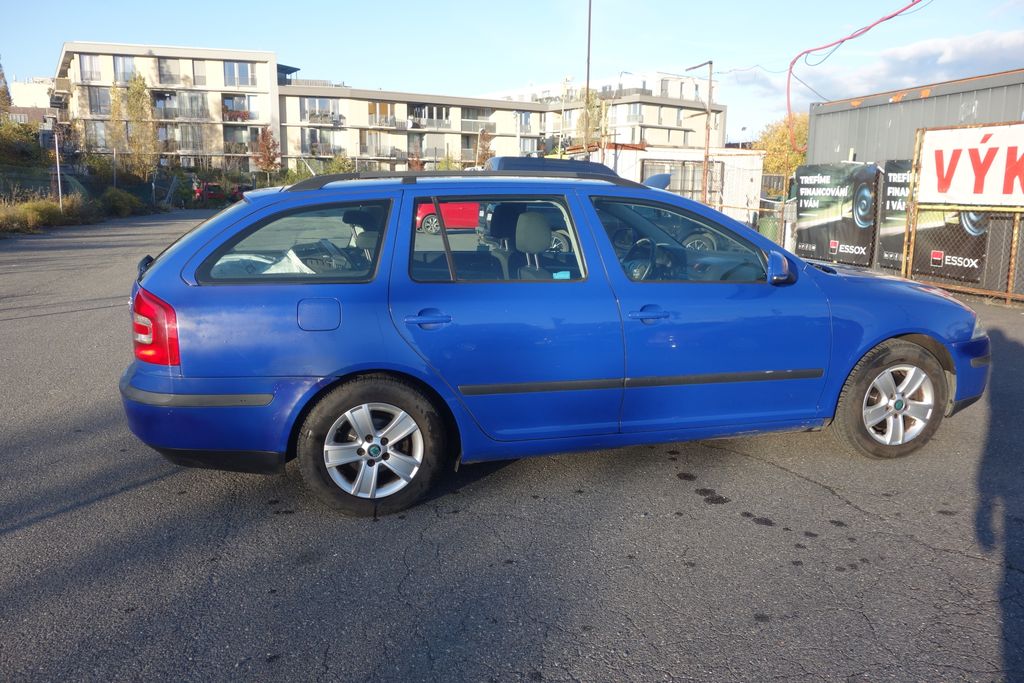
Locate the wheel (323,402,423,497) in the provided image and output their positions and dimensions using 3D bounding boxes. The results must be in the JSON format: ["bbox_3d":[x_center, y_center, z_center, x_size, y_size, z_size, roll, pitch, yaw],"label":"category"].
[{"bbox_3d":[-0.591,0.447,3.405,0.410,0.410,0.175,-3,11,-14],"label":"wheel"}]

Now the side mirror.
[{"bbox_3d":[1.204,-0.326,3.562,0.100,0.150,0.180,-3,11,-14],"label":"side mirror"}]

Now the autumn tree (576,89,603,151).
[{"bbox_3d":[8.377,-21.557,85.000,3.200,11.000,3.200,0,11,0],"label":"autumn tree"}]

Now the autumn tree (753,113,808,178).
[{"bbox_3d":[15.848,-9.944,45.000,5.000,6.100,5.000,0,11,0],"label":"autumn tree"}]

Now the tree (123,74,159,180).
[{"bbox_3d":[-30.783,-17.401,66.000,3.000,9.400,3.000,0,11,0],"label":"tree"}]

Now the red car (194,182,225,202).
[{"bbox_3d":[-21.127,-10.476,56.000,1.780,1.480,4.200,-4,11,-20],"label":"red car"}]

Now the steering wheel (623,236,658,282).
[{"bbox_3d":[0.762,-0.483,4.756,0.120,0.375,0.375,22,4,-17],"label":"steering wheel"}]

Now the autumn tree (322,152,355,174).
[{"bbox_3d":[-14.159,-13.792,65.000,2.700,3.400,2.700,0,11,0],"label":"autumn tree"}]

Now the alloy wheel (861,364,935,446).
[{"bbox_3d":[1.906,0.303,4.028,0.410,0.410,0.175,-3,11,-14],"label":"alloy wheel"}]

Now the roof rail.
[{"bbox_3d":[-0.164,-0.706,3.498,1.650,0.085,0.060,-3,11,-14],"label":"roof rail"}]

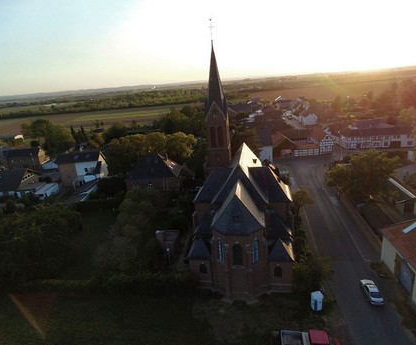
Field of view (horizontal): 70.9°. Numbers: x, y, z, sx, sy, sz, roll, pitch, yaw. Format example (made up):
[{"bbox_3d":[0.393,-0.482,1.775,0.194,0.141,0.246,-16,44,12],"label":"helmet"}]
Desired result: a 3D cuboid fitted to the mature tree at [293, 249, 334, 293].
[{"bbox_3d":[14.755,13.953,41.146,5.500,6.200,5.500,-4,17,0],"label":"mature tree"}]

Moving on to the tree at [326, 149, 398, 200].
[{"bbox_3d":[38.050,-0.670,74.983,16.800,10.200,13.800,-4,17,0],"label":"tree"}]

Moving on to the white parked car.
[{"bbox_3d":[22.323,16.021,39.780,1.760,1.430,4.550,0,18,12],"label":"white parked car"}]

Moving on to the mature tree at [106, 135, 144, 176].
[{"bbox_3d":[-27.819,-5.417,98.984,12.400,14.300,12.400,-4,17,0],"label":"mature tree"}]

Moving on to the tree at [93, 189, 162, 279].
[{"bbox_3d":[-12.166,9.982,46.173,10.600,14.200,10.600,-4,17,0],"label":"tree"}]

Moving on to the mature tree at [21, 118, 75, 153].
[{"bbox_3d":[-87.165,-20.406,164.741,23.000,18.780,18.000,-4,17,0],"label":"mature tree"}]

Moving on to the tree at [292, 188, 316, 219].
[{"bbox_3d":[20.091,6.751,62.375,4.900,6.700,4.900,-4,17,0],"label":"tree"}]

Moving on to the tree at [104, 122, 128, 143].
[{"bbox_3d":[-52.741,-22.185,171.929,12.500,13.220,12.000,-4,17,0],"label":"tree"}]

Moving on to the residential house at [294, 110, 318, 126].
[{"bbox_3d":[62.383,-34.064,183.370,8.500,7.600,14.000,-5,17,-3],"label":"residential house"}]

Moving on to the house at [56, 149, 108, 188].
[{"bbox_3d":[-45.631,-1.414,106.900,14.800,10.600,10.800,-4,17,0],"label":"house"}]

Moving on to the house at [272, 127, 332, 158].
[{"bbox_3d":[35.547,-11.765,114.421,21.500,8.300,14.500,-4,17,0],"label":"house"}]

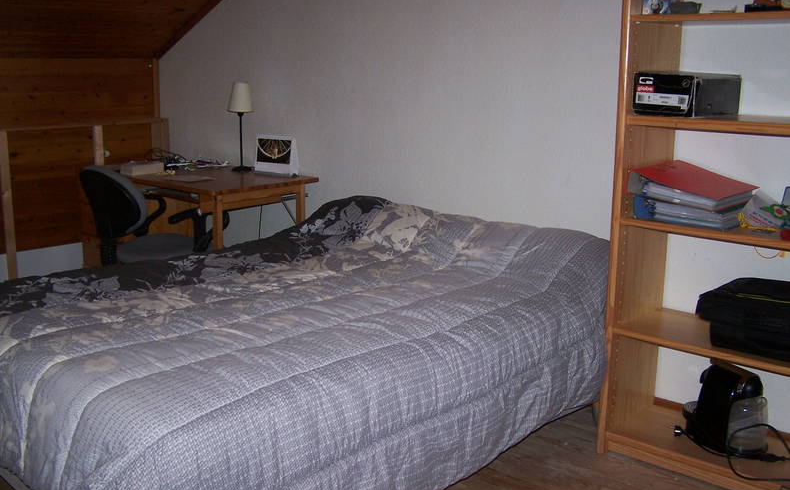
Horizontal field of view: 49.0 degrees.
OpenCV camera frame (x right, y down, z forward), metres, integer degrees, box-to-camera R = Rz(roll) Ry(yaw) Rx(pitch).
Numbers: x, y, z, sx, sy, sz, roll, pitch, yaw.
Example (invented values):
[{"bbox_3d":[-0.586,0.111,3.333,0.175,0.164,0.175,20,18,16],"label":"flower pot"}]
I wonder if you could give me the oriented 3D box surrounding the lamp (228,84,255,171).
[{"bbox_3d":[-0.759,-0.589,4.329,0.135,0.428,0.135,0,12,0],"label":"lamp"}]

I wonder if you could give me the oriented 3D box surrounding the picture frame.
[{"bbox_3d":[-0.571,-0.435,4.186,0.265,0.188,0.085,11,16,41],"label":"picture frame"}]

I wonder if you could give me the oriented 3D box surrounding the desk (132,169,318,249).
[{"bbox_3d":[-0.982,0.016,4.281,1.170,0.737,0.597,11,16,41],"label":"desk"}]

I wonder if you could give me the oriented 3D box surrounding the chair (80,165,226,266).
[{"bbox_3d":[-1.047,0.040,3.878,0.580,0.855,0.625,11,16,41],"label":"chair"}]

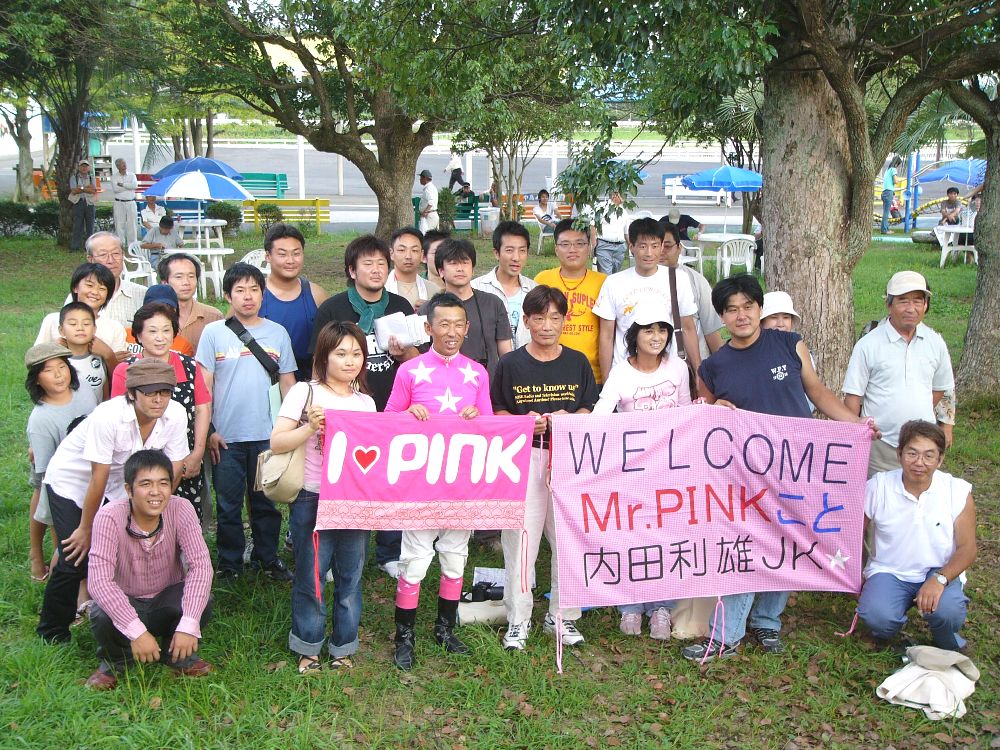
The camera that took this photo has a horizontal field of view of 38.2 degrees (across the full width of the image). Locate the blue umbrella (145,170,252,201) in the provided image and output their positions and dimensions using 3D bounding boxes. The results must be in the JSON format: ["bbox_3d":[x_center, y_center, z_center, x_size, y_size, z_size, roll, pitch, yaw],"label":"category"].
[{"bbox_3d":[-4.032,-2.559,19.350,1.550,0.420,1.550,-2,10,-12],"label":"blue umbrella"}]

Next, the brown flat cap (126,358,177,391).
[{"bbox_3d":[-1.457,-0.009,6.040,0.200,0.130,0.250,-2,10,-14],"label":"brown flat cap"}]

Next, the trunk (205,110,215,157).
[{"bbox_3d":[-7.946,-5.892,39.578,0.250,2.700,0.250,0,10,0],"label":"trunk"}]

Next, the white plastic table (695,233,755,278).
[{"bbox_3d":[3.438,-1.759,21.928,0.890,0.690,0.890,2,10,9],"label":"white plastic table"}]

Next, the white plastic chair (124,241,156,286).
[{"bbox_3d":[-4.784,-1.310,19.062,0.570,0.800,0.570,6,12,30],"label":"white plastic chair"}]

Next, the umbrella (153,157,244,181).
[{"bbox_3d":[-5.119,-3.519,24.562,1.620,0.400,1.620,-2,10,-12],"label":"umbrella"}]

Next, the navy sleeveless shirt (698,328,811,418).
[{"bbox_3d":[1.155,0.143,6.504,0.500,0.660,0.290,-6,10,13],"label":"navy sleeveless shirt"}]

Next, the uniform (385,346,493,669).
[{"bbox_3d":[-0.279,0.589,6.562,0.475,1.410,0.370,-1,10,-5],"label":"uniform"}]

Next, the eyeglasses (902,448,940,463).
[{"bbox_3d":[1.780,0.340,6.100,0.150,0.050,0.140,8,11,10],"label":"eyeglasses"}]

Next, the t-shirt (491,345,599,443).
[{"bbox_3d":[0.202,0.098,6.560,0.500,0.530,0.300,-1,10,-2],"label":"t-shirt"}]

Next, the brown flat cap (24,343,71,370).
[{"bbox_3d":[-2.343,-0.098,7.497,0.190,0.120,0.250,-15,12,-36],"label":"brown flat cap"}]

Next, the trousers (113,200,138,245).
[{"bbox_3d":[-6.828,-2.684,26.334,0.440,0.960,0.300,-3,10,-14],"label":"trousers"}]

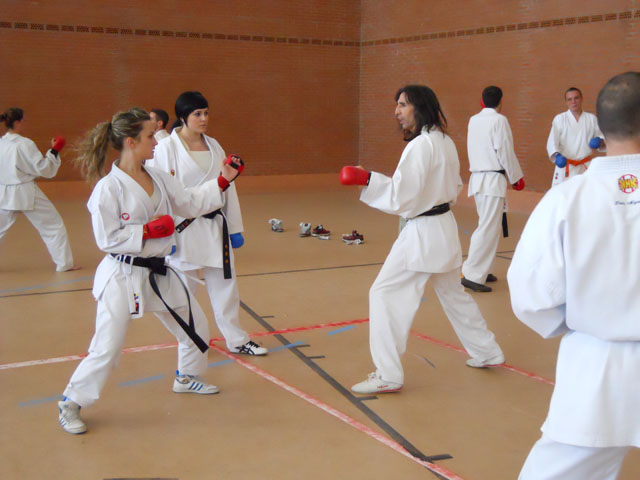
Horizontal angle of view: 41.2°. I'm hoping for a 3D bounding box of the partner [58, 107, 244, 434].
[{"bbox_3d":[-0.907,0.128,4.486,0.670,1.610,0.939,6,10,32],"label":"partner"}]

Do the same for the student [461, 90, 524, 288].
[{"bbox_3d":[1.634,-0.472,7.851,0.485,1.820,0.495,-7,12,-42],"label":"student"}]

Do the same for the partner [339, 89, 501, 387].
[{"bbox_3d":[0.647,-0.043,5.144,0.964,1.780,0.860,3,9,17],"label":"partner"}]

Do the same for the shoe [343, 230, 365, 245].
[{"bbox_3d":[0.416,-0.045,10.567,0.280,0.125,0.110,3,9,14],"label":"shoe"}]

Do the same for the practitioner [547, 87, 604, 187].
[{"bbox_3d":[2.586,-0.609,8.705,0.660,1.850,0.500,4,9,18],"label":"practitioner"}]

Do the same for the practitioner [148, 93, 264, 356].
[{"bbox_3d":[-0.747,-0.116,5.682,0.600,1.730,0.700,-6,11,-36],"label":"practitioner"}]

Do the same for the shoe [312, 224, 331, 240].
[{"bbox_3d":[0.013,-0.103,10.913,0.270,0.125,0.110,4,10,23],"label":"shoe"}]

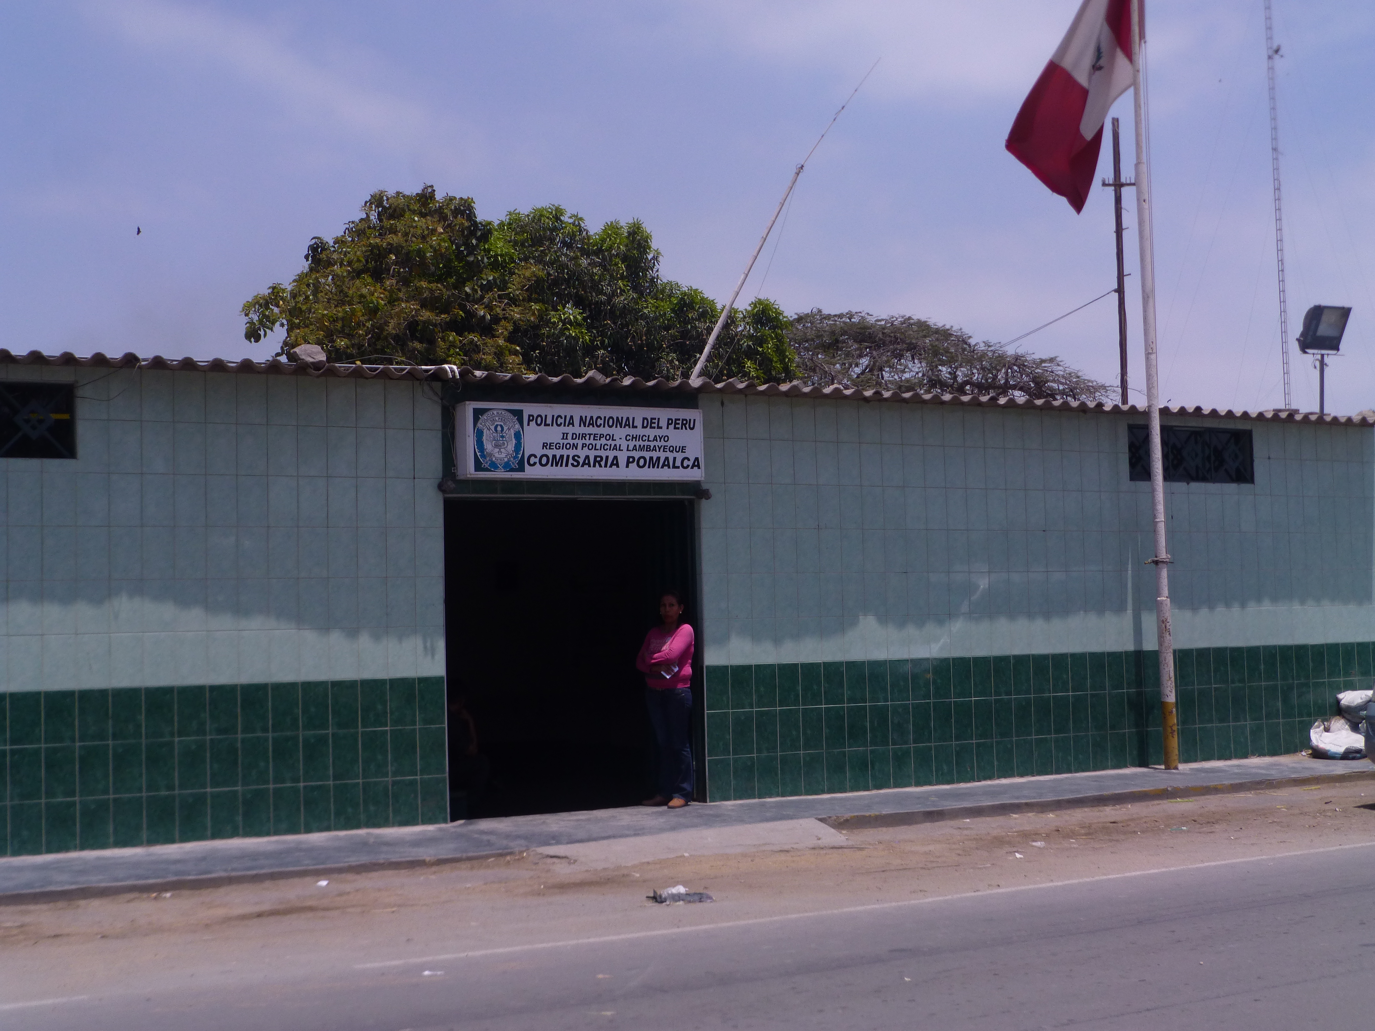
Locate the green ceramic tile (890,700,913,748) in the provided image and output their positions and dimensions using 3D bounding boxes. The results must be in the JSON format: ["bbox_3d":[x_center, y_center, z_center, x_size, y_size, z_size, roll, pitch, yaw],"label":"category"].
[{"bbox_3d":[1.649,1.619,14.439,0.198,0.330,0.010,0,-4,-29],"label":"green ceramic tile"}]

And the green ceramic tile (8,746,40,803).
[{"bbox_3d":[-3.968,1.555,11.199,0.198,0.330,0.010,0,-4,-29],"label":"green ceramic tile"}]

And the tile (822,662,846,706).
[{"bbox_3d":[1.103,1.268,14.085,0.201,0.332,0.009,1,-4,-30],"label":"tile"}]

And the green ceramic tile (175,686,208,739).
[{"bbox_3d":[-3.135,1.240,11.808,0.201,0.332,0.009,1,-4,-30],"label":"green ceramic tile"}]

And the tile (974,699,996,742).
[{"bbox_3d":[2.344,1.609,14.752,0.200,0.330,0.010,0,-4,-29],"label":"tile"}]

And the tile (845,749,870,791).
[{"bbox_3d":[1.272,1.907,13.983,0.198,0.306,0.010,1,-4,-30],"label":"tile"}]

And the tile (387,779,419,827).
[{"bbox_3d":[-1.882,1.910,12.453,0.198,0.312,0.010,0,-4,-29],"label":"tile"}]

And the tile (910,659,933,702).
[{"bbox_3d":[1.794,1.265,14.328,0.198,0.326,0.010,1,-4,-30],"label":"tile"}]

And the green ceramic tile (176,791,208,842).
[{"bbox_3d":[-2.954,1.801,11.158,0.189,0.294,0.010,1,-4,-29],"label":"green ceramic tile"}]

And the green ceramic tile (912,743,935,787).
[{"bbox_3d":[1.826,1.934,14.456,0.202,0.328,0.010,1,-4,-31],"label":"green ceramic tile"}]

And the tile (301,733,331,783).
[{"bbox_3d":[-2.427,1.580,12.197,0.201,0.332,0.009,1,-4,-30],"label":"tile"}]

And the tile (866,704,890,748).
[{"bbox_3d":[1.461,1.605,14.270,0.201,0.332,0.009,1,-4,-30],"label":"tile"}]

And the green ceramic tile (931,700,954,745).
[{"bbox_3d":[1.995,1.606,14.556,0.199,0.330,0.010,0,-4,-29],"label":"green ceramic tile"}]

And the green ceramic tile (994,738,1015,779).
[{"bbox_3d":[2.412,1.846,14.172,0.192,0.287,0.010,1,-4,-31],"label":"green ceramic tile"}]

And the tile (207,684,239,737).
[{"bbox_3d":[-2.960,1.241,11.910,0.201,0.332,0.009,1,-4,-30],"label":"tile"}]

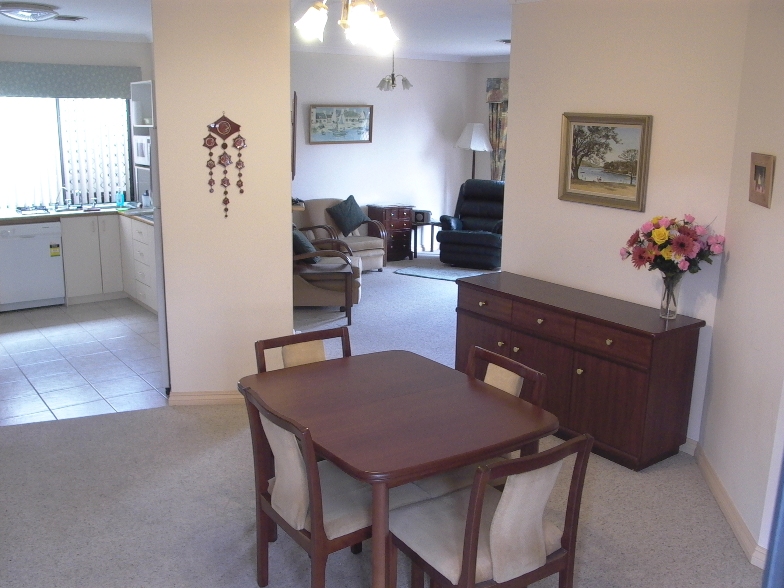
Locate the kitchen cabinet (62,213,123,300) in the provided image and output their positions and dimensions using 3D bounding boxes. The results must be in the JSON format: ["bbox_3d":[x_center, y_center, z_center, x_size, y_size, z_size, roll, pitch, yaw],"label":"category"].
[{"bbox_3d":[-3.100,-0.380,7.557,0.560,0.860,0.570,-9,16,-35],"label":"kitchen cabinet"}]

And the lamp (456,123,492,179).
[{"bbox_3d":[1.125,-1.434,10.240,0.480,1.760,0.480,-9,17,-36],"label":"lamp"}]

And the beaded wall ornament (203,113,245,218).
[{"bbox_3d":[-0.996,-0.764,4.454,0.262,0.615,0.025,0,13,-6],"label":"beaded wall ornament"}]

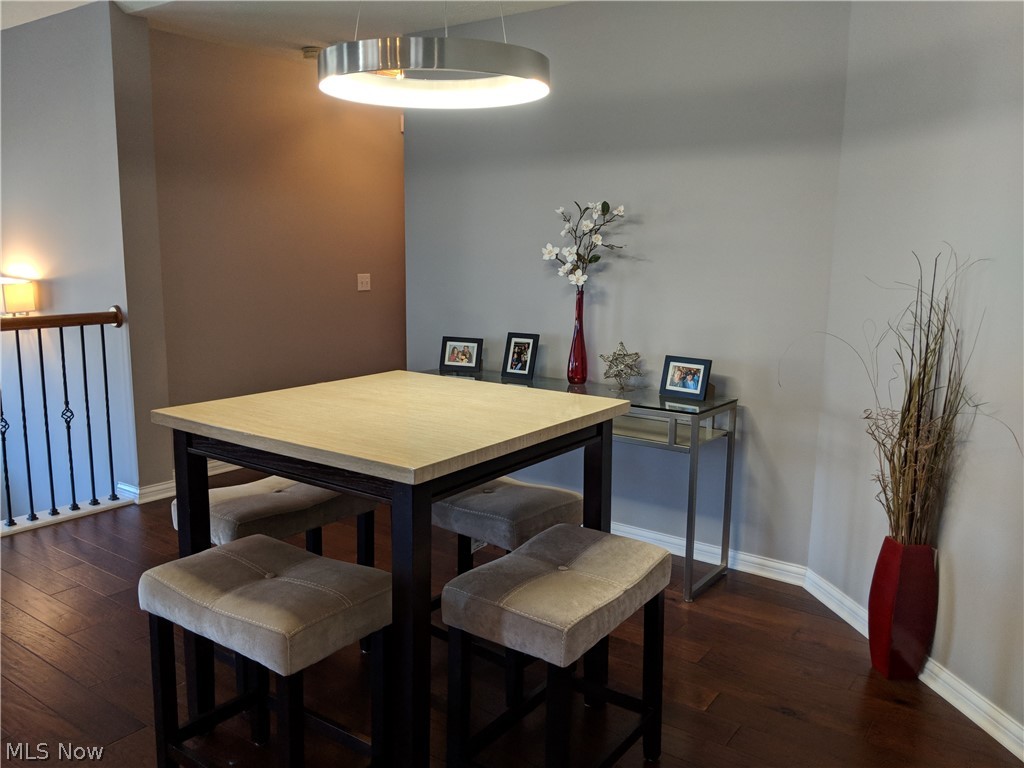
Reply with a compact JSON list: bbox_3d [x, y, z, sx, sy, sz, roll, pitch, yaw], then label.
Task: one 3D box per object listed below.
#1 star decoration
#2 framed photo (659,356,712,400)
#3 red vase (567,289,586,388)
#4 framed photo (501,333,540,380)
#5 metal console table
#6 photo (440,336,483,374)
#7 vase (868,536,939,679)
[{"bbox_3d":[0.479,-0.076,3.470,0.182,0.208,0.100,2,9,10],"label":"star decoration"},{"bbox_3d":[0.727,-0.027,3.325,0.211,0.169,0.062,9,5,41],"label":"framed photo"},{"bbox_3d":[0.304,-0.213,3.624,0.090,0.424,0.090,1,9,0],"label":"red vase"},{"bbox_3d":[0.045,-0.132,3.783,0.171,0.213,0.062,6,4,31],"label":"framed photo"},{"bbox_3d":[0.196,0.380,3.619,1.511,0.748,0.379,7,11,35],"label":"metal console table"},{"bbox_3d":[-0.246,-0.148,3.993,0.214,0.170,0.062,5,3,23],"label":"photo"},{"bbox_3d":[1.251,0.716,2.561,0.147,0.447,0.147,0,9,-5],"label":"vase"}]

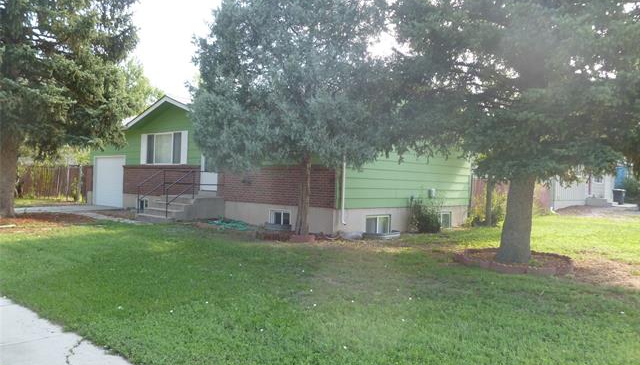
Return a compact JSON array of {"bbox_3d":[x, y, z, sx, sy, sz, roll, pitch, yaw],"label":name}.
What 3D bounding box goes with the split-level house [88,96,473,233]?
[{"bbox_3d":[-2.627,-0.976,21.371,16.102,4.559,8.197,2,0,43],"label":"split-level house"}]

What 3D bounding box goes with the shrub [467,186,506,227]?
[{"bbox_3d":[6.180,0.891,19.200,1.450,1.500,1.400,2,0,0],"label":"shrub"}]

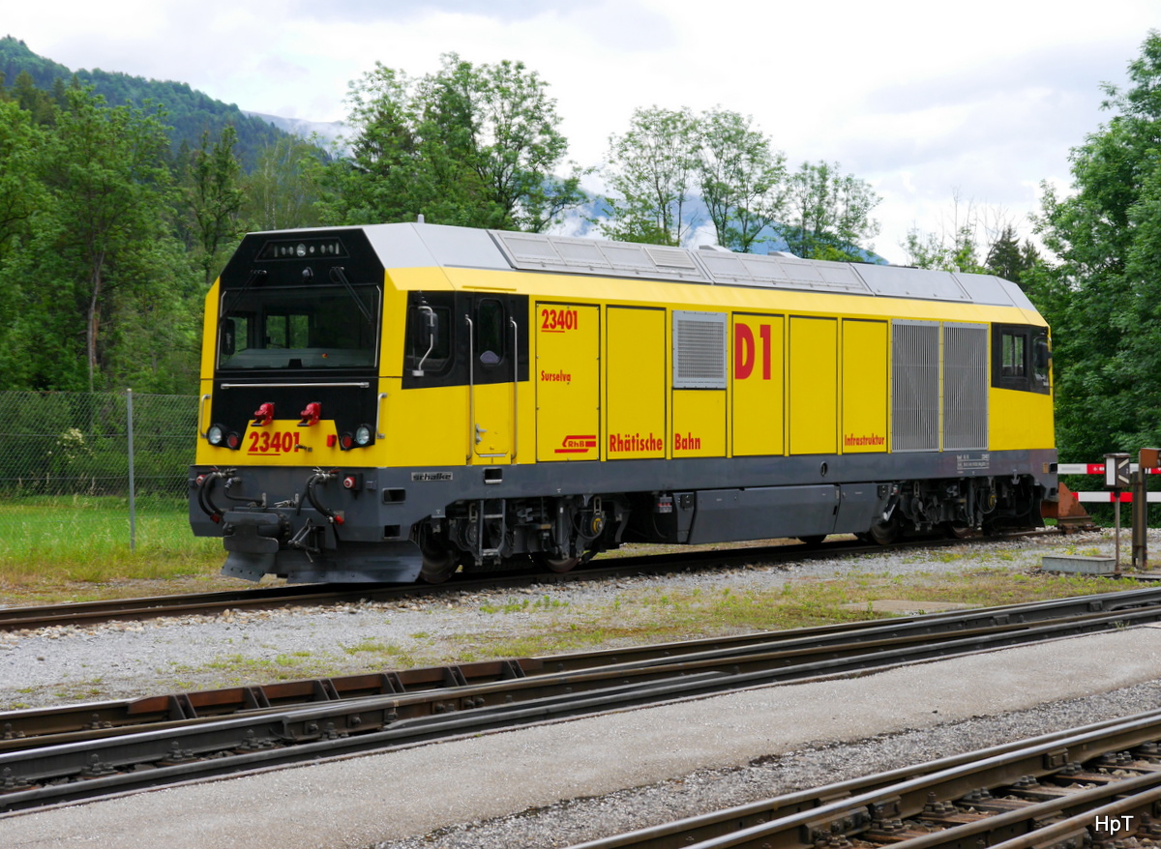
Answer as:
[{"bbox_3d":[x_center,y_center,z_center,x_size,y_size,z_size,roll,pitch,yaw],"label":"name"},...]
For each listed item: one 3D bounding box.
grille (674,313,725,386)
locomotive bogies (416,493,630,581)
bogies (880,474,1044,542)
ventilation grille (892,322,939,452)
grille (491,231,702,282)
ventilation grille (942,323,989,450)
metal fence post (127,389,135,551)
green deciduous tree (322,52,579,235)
[{"bbox_3d":[1.399,-0.871,33.085,0.060,0.900,1.220,0,0,33],"label":"grille"},{"bbox_3d":[-1.343,1.204,31.329,2.100,0.980,3.500,0,0,33],"label":"locomotive bogies"},{"bbox_3d":[4.442,1.160,40.092,2.100,0.980,3.500,0,0,33],"label":"bogies"},{"bbox_3d":[4.485,-0.507,37.778,0.060,1.770,1.430,0,0,33],"label":"ventilation grille"},{"bbox_3d":[0.279,-1.871,32.028,0.070,0.530,4.050,-42,-22,26],"label":"grille"},{"bbox_3d":[5.331,-0.513,39.059,0.060,1.770,1.430,0,0,33],"label":"ventilation grille"},{"bbox_3d":[-5.544,0.592,34.800,0.056,2.070,0.056,-1,0,33],"label":"metal fence post"},{"bbox_3d":[-3.576,-4.286,78.000,7.300,11.970,7.000,0,0,-3],"label":"green deciduous tree"}]

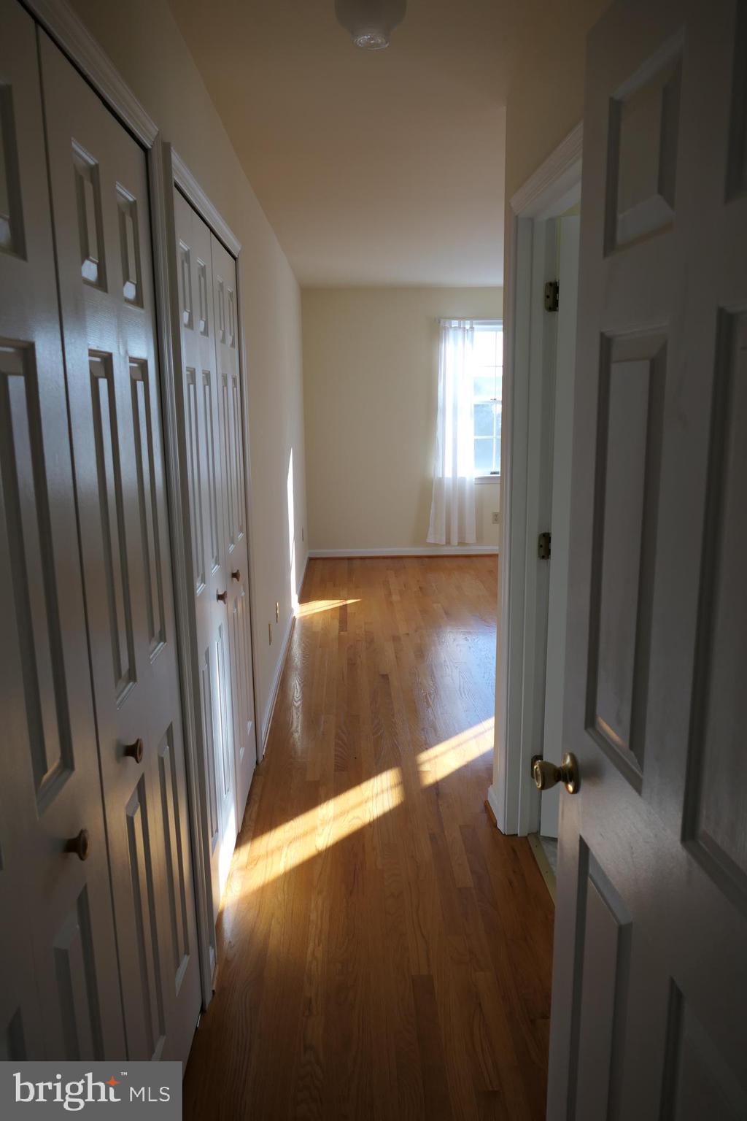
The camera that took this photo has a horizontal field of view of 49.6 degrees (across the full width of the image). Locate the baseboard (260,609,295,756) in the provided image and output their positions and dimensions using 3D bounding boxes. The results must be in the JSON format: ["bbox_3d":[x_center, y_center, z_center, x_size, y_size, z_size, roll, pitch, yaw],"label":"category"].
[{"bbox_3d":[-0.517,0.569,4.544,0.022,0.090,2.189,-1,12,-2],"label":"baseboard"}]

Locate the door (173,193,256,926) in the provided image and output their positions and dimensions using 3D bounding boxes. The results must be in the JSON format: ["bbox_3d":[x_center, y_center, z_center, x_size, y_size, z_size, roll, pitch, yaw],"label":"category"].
[{"bbox_3d":[-0.506,-0.038,2.679,0.045,2.002,1.155,-1,12,-2],"label":"door"}]

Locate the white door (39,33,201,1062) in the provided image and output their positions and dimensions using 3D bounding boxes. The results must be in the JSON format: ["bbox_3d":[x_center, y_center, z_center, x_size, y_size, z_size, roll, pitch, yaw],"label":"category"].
[{"bbox_3d":[-0.467,0.192,1.586,0.045,1.994,0.594,-1,12,-2],"label":"white door"}]

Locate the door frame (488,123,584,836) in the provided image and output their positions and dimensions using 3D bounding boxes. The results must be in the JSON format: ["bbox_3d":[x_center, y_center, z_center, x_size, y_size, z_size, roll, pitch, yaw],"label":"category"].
[{"bbox_3d":[0.515,0.007,2.268,0.140,2.090,0.875,-1,12,-2],"label":"door frame"}]

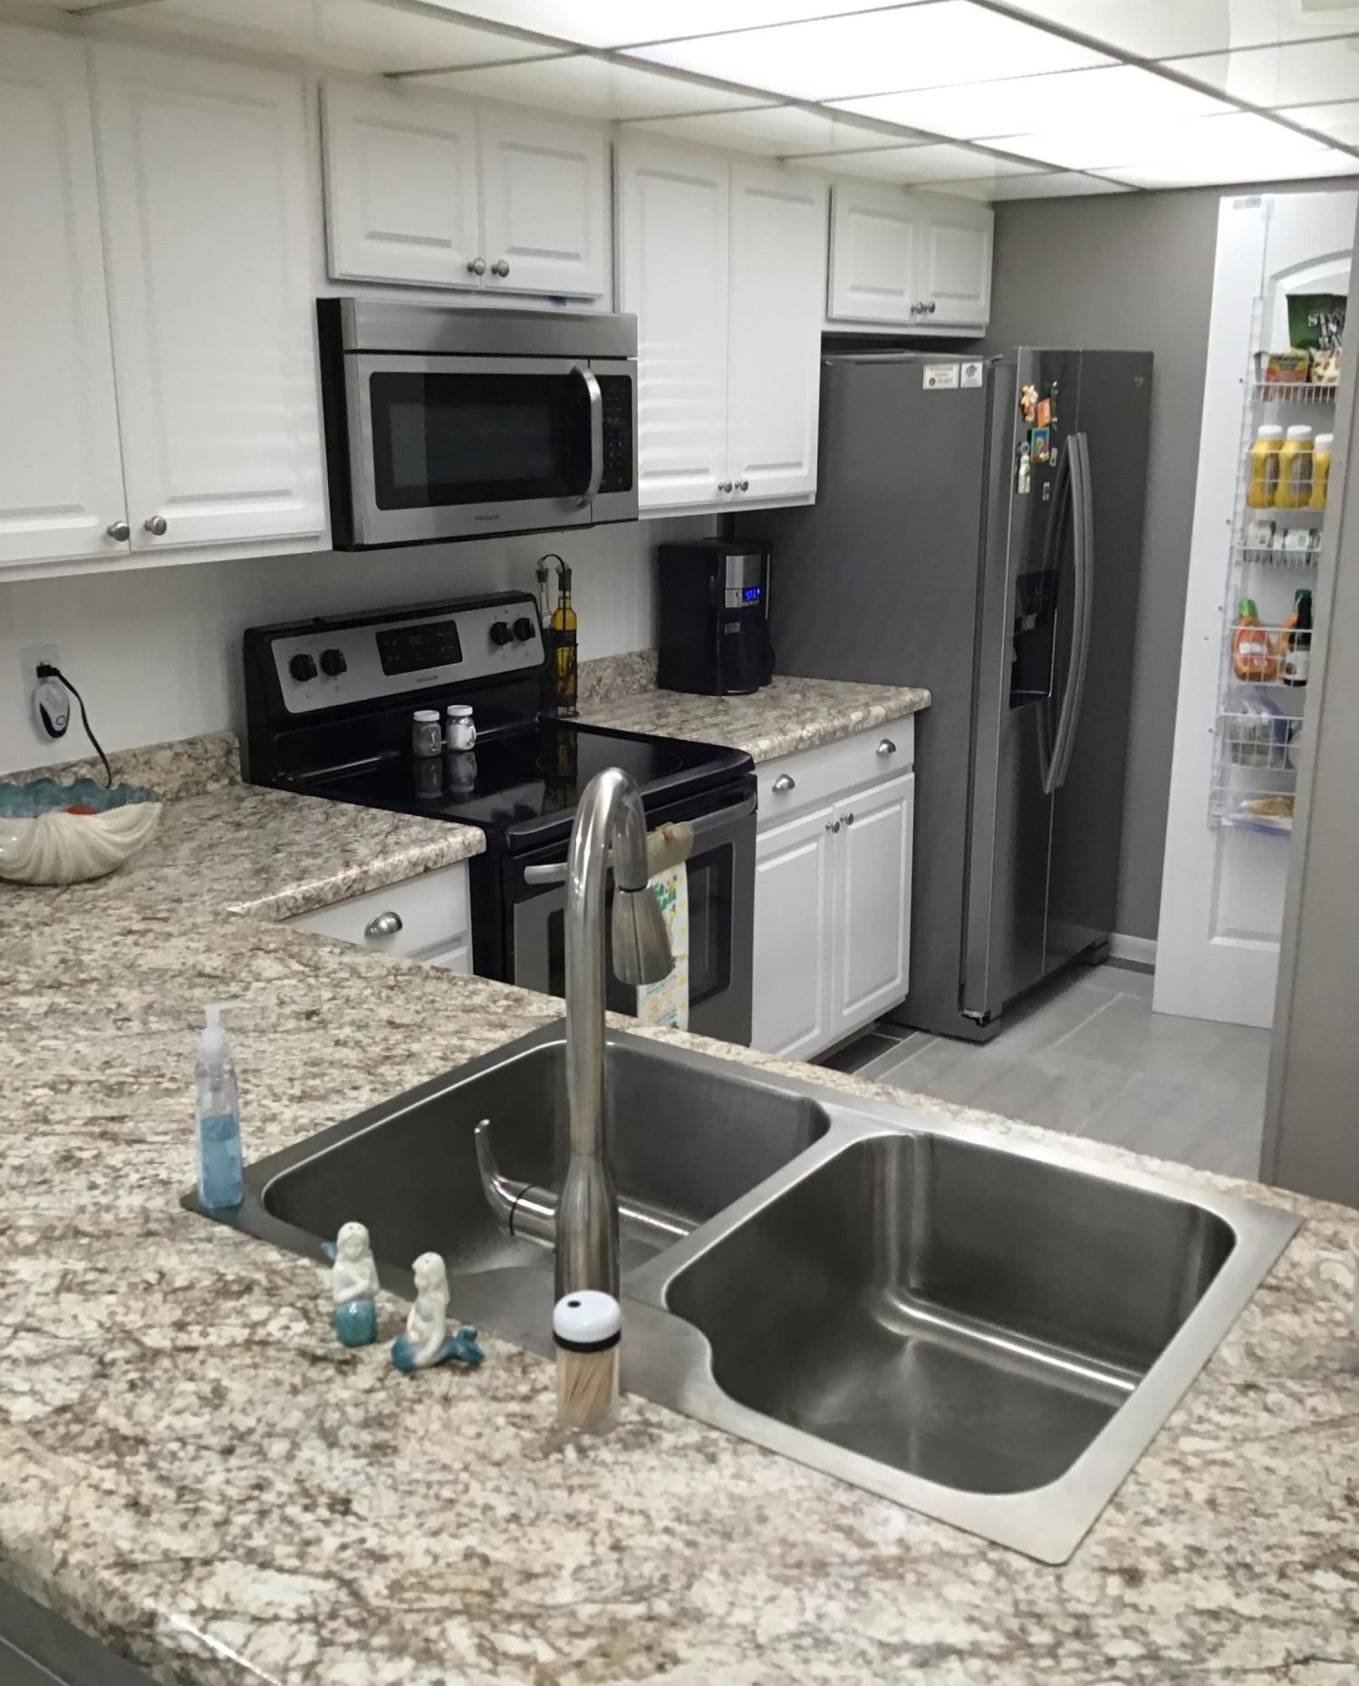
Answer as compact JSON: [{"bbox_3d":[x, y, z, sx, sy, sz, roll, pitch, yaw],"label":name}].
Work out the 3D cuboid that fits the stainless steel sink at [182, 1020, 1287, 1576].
[{"bbox_3d":[0.048,0.421,1.462,0.838,0.206,0.552,10,19,34],"label":"stainless steel sink"}]

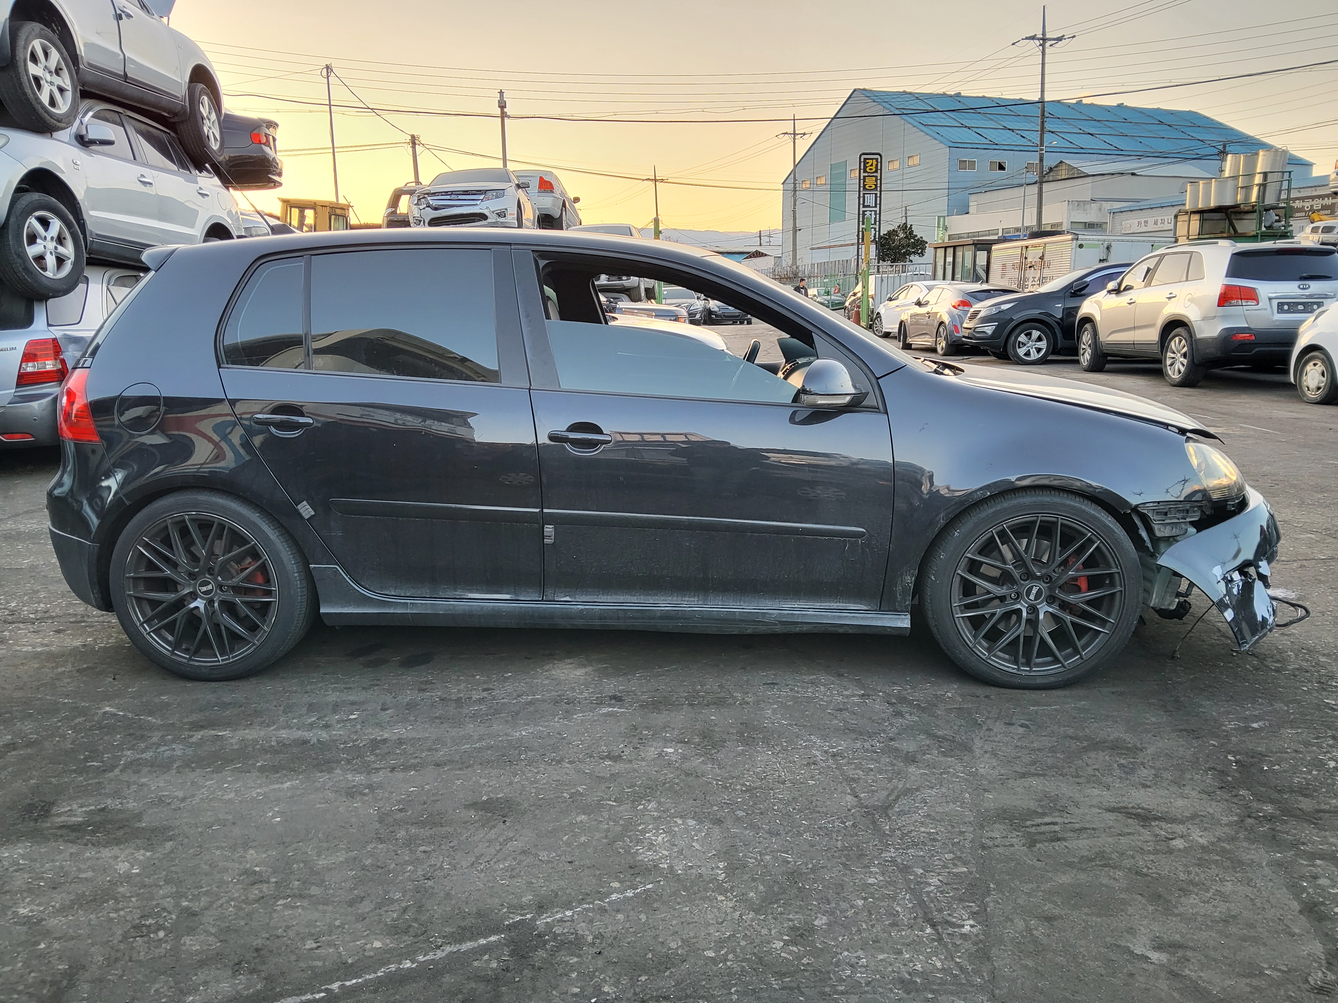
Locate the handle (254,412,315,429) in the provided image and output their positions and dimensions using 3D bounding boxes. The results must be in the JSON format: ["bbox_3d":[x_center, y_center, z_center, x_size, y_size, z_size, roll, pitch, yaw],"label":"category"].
[{"bbox_3d":[-1.162,-0.243,3.033,0.187,0.040,0.050,0,12,4],"label":"handle"}]

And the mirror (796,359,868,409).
[{"bbox_3d":[0.463,-0.338,2.859,0.175,0.140,0.220,0,12,4],"label":"mirror"}]

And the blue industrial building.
[{"bbox_3d":[34.780,-28.420,95.960,39.600,18.400,26.700,-5,12,-21],"label":"blue industrial building"}]

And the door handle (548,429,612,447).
[{"bbox_3d":[-0.264,-0.188,2.981,0.190,0.040,0.050,0,12,4],"label":"door handle"}]

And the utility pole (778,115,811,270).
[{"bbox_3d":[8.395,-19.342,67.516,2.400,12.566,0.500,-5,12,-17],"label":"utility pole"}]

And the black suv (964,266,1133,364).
[{"bbox_3d":[6.938,-3.170,16.546,4.440,1.640,1.855,-2,12,-3],"label":"black suv"}]

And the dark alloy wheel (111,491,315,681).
[{"bbox_3d":[-1.472,0.256,3.315,0.640,0.640,0.240,0,12,5],"label":"dark alloy wheel"}]

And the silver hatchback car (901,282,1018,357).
[{"bbox_3d":[6.264,-3.925,21.415,1.800,1.410,4.230,-2,11,-2],"label":"silver hatchback car"}]

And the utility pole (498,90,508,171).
[{"bbox_3d":[-7.102,-12.857,44.283,0.380,9.921,0.380,-1,12,0],"label":"utility pole"}]

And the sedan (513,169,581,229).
[{"bbox_3d":[-3.027,-6.569,22.316,1.830,1.430,4.760,-1,11,1],"label":"sedan"}]

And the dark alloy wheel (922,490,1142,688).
[{"bbox_3d":[1.105,0.260,3.091,0.630,0.630,0.230,0,12,4],"label":"dark alloy wheel"}]

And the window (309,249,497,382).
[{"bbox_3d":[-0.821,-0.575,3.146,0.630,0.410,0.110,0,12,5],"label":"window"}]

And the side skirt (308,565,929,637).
[{"bbox_3d":[-0.187,0.291,3.158,1.860,0.215,0.120,0,12,5],"label":"side skirt"}]

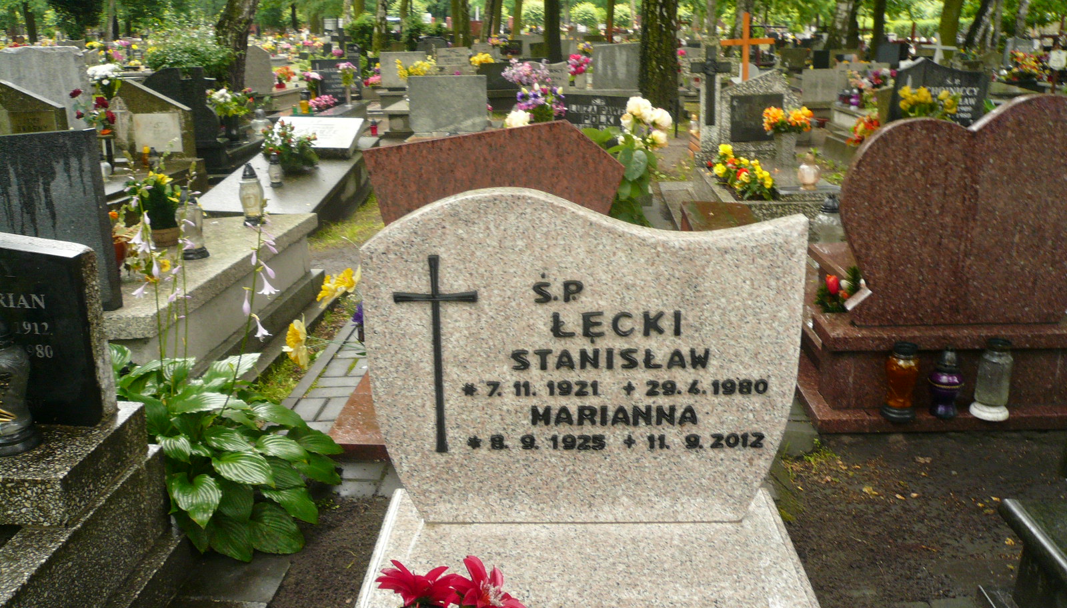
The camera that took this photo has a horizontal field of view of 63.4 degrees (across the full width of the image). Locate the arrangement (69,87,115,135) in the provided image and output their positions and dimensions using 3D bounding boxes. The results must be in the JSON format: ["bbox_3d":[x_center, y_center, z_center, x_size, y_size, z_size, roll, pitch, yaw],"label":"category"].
[{"bbox_3d":[-3.145,-1.372,6.169,0.328,0.327,0.280,1,18,5],"label":"arrangement"}]

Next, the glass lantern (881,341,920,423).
[{"bbox_3d":[1.218,0.261,2.867,0.115,0.273,0.115,0,18,2],"label":"glass lantern"}]

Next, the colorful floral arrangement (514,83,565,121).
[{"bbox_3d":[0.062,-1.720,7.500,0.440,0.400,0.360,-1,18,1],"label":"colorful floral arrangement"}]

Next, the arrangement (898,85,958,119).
[{"bbox_3d":[3.468,-1.758,7.600,0.490,0.360,0.360,-1,18,1],"label":"arrangement"}]

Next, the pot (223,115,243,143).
[{"bbox_3d":[-2.886,-1.683,8.300,0.180,0.260,0.180,-1,18,0],"label":"pot"}]

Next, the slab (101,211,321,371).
[{"bbox_3d":[-1.681,-0.042,3.736,1.000,0.385,1.560,1,19,6],"label":"slab"}]

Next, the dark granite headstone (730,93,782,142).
[{"bbox_3d":[1.677,-1.395,6.473,0.396,0.349,0.050,-1,18,0],"label":"dark granite headstone"}]

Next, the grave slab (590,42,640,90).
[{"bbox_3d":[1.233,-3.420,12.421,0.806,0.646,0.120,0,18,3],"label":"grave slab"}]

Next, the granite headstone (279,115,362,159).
[{"bbox_3d":[-1.760,-1.333,6.925,0.710,0.070,0.505,1,38,5],"label":"granite headstone"}]

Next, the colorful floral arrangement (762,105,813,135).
[{"bbox_3d":[1.830,-1.310,6.212,0.366,0.213,0.250,0,18,2],"label":"colorful floral arrangement"}]

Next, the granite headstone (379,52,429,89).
[{"bbox_3d":[-1.808,-3.260,12.039,0.671,0.486,0.120,0,18,4],"label":"granite headstone"}]

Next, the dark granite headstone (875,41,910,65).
[{"bbox_3d":[7.484,-5.189,18.000,0.720,0.600,0.130,-1,18,1],"label":"dark granite headstone"}]

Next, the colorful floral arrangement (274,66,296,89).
[{"bbox_3d":[-4.461,-4.072,15.500,0.390,0.390,0.360,-1,18,1],"label":"colorful floral arrangement"}]

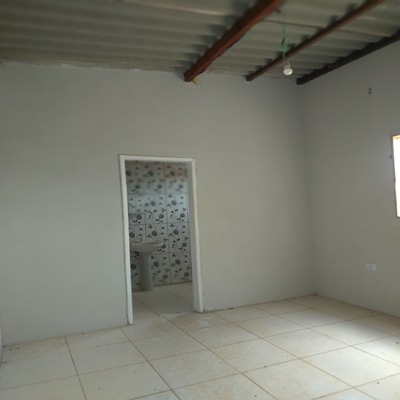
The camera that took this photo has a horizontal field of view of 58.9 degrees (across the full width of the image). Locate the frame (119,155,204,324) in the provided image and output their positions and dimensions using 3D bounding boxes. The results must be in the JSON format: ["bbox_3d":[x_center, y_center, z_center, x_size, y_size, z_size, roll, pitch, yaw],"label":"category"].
[{"bbox_3d":[-0.476,0.467,4.434,0.984,1.994,0.150,-1,-3,-24],"label":"frame"}]

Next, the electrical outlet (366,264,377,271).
[{"bbox_3d":[2.086,0.822,4.325,0.015,0.070,0.135,-1,-3,-24],"label":"electrical outlet"}]

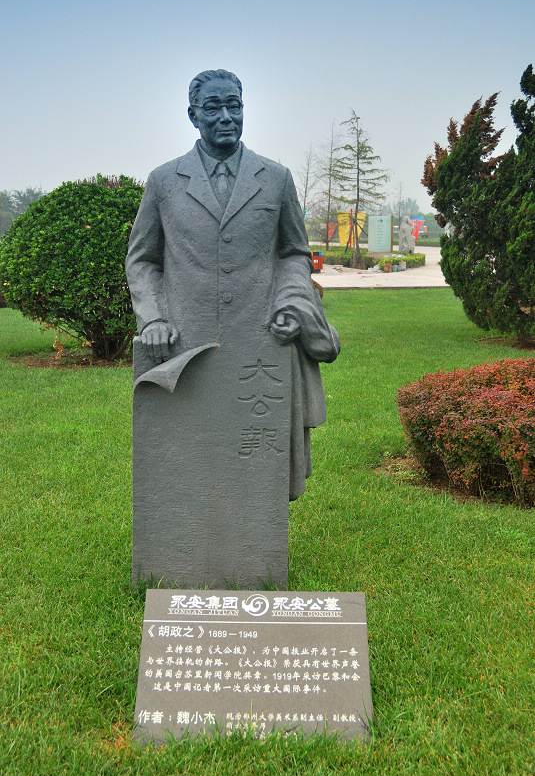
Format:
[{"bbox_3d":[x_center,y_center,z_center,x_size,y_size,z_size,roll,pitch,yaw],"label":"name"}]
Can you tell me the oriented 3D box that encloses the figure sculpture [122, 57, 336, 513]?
[{"bbox_3d":[-0.145,-0.379,3.613,0.900,1.800,0.550,1,11,0],"label":"figure sculpture"}]

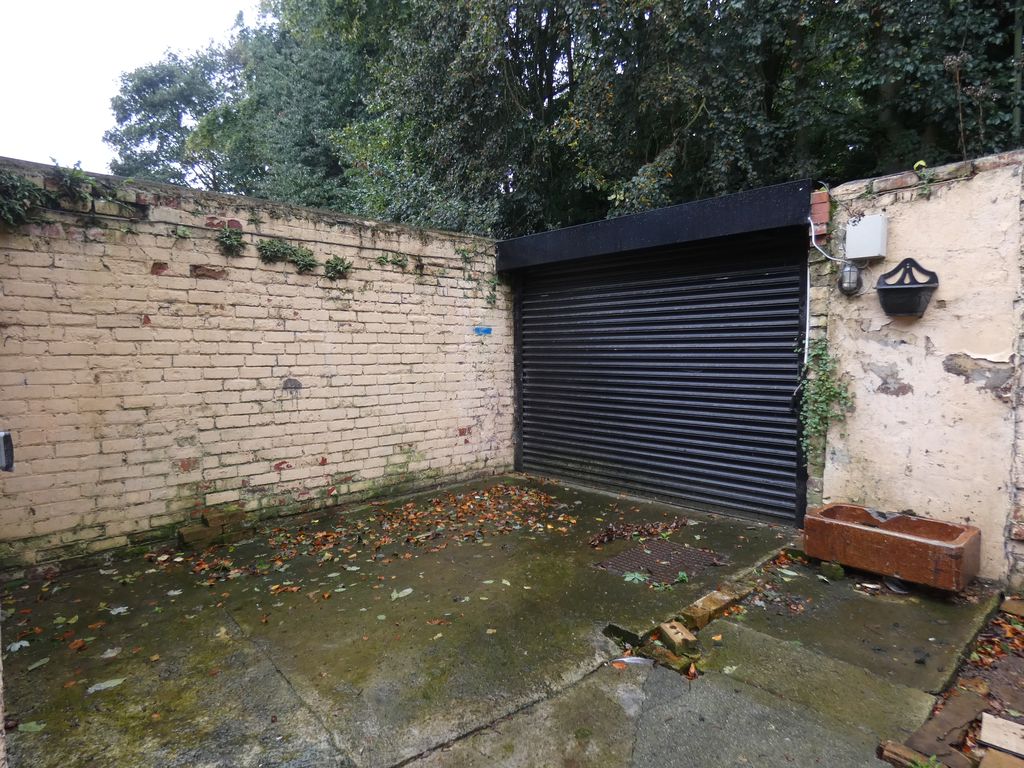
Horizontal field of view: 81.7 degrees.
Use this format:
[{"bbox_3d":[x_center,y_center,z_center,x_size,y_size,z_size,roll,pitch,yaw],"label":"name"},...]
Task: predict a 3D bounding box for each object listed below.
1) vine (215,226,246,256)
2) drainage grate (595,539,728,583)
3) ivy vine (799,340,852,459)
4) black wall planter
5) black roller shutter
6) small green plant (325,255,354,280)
[{"bbox_3d":[-1.932,-0.985,4.070,0.180,0.200,0.100,-3,4,-43],"label":"vine"},{"bbox_3d":[0.857,1.038,3.474,0.635,0.030,0.465,-3,4,-43],"label":"drainage grate"},{"bbox_3d":[1.969,0.088,3.740,0.140,0.740,0.280,-3,4,-43],"label":"ivy vine"},{"bbox_3d":[2.203,-0.542,3.330,0.160,0.340,0.300,-3,4,-43],"label":"black wall planter"},{"bbox_3d":[1.032,-0.080,5.048,0.100,2.040,2.840,-3,4,-43],"label":"black roller shutter"},{"bbox_3d":[-1.353,-0.907,4.621,0.190,0.190,0.100,-3,4,-43],"label":"small green plant"}]

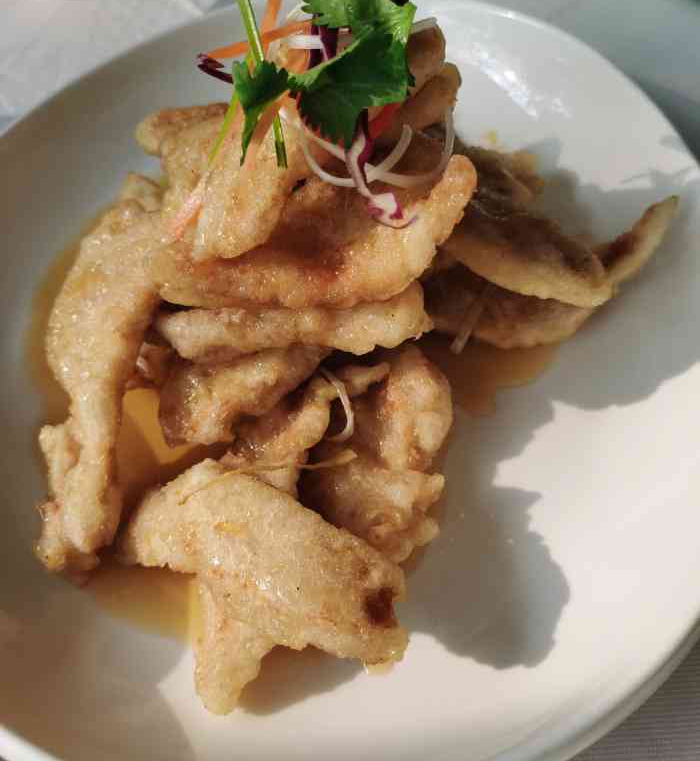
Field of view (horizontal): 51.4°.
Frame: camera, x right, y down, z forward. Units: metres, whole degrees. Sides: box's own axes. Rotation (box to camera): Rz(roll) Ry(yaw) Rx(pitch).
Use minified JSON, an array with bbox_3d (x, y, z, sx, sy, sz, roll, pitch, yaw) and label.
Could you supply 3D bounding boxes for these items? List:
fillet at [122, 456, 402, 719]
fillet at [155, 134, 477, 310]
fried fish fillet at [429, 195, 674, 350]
[{"bbox_3d":[-0.024,0.052,0.198,0.071,0.036,0.059,-15,60,-5],"label":"fillet"},{"bbox_3d":[-0.011,-0.048,0.221,0.098,0.034,0.043,-7,60,-1],"label":"fillet"},{"bbox_3d":[0.067,-0.034,0.244,0.083,0.034,0.036,-11,60,-3],"label":"fried fish fillet"}]

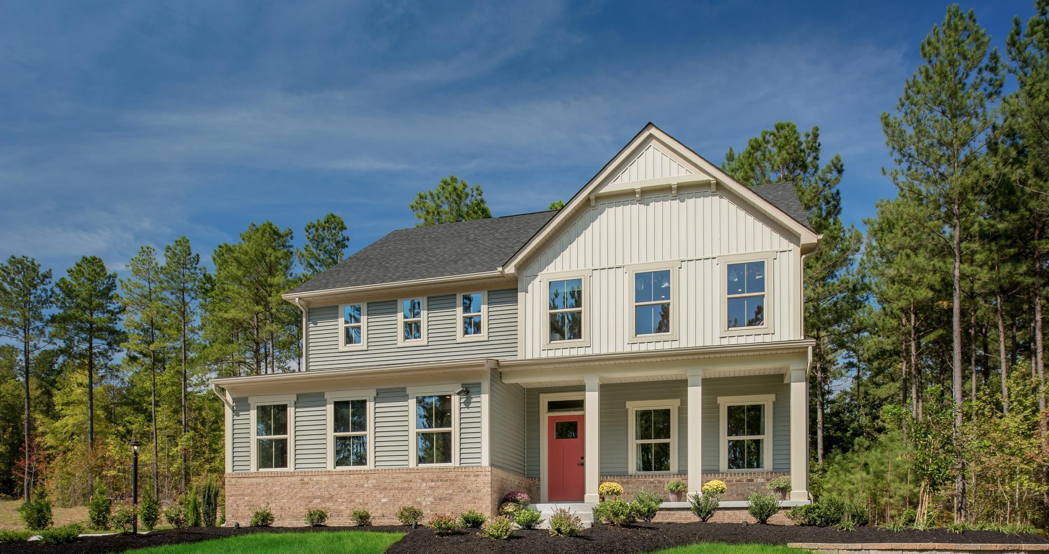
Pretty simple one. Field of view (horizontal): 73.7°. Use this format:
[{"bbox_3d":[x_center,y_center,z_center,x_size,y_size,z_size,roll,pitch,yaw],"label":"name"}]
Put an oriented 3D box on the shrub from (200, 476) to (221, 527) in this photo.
[{"bbox_3d":[-7.461,5.336,16.600,0.496,1.120,0.496,0,-10,0],"label":"shrub"}]

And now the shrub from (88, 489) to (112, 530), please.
[{"bbox_3d":[-10.634,5.810,17.500,0.603,0.973,0.603,0,-10,0],"label":"shrub"}]

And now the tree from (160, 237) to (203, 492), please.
[{"bbox_3d":[-20.599,5.214,42.000,2.605,15.297,2.700,0,-6,0],"label":"tree"}]

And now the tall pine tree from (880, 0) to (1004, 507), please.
[{"bbox_3d":[12.500,-0.430,21.000,3.700,15.600,3.700,-1,-3,16],"label":"tall pine tree"}]

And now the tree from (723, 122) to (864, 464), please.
[{"bbox_3d":[13.859,1.581,36.000,7.100,18.000,7.100,0,-10,0],"label":"tree"}]

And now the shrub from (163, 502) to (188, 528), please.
[{"bbox_3d":[-8.088,5.511,16.200,0.540,0.589,0.520,0,-6,0],"label":"shrub"}]

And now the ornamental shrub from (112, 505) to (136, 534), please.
[{"bbox_3d":[-8.768,5.304,15.300,0.510,0.608,0.520,0,-6,0],"label":"ornamental shrub"}]

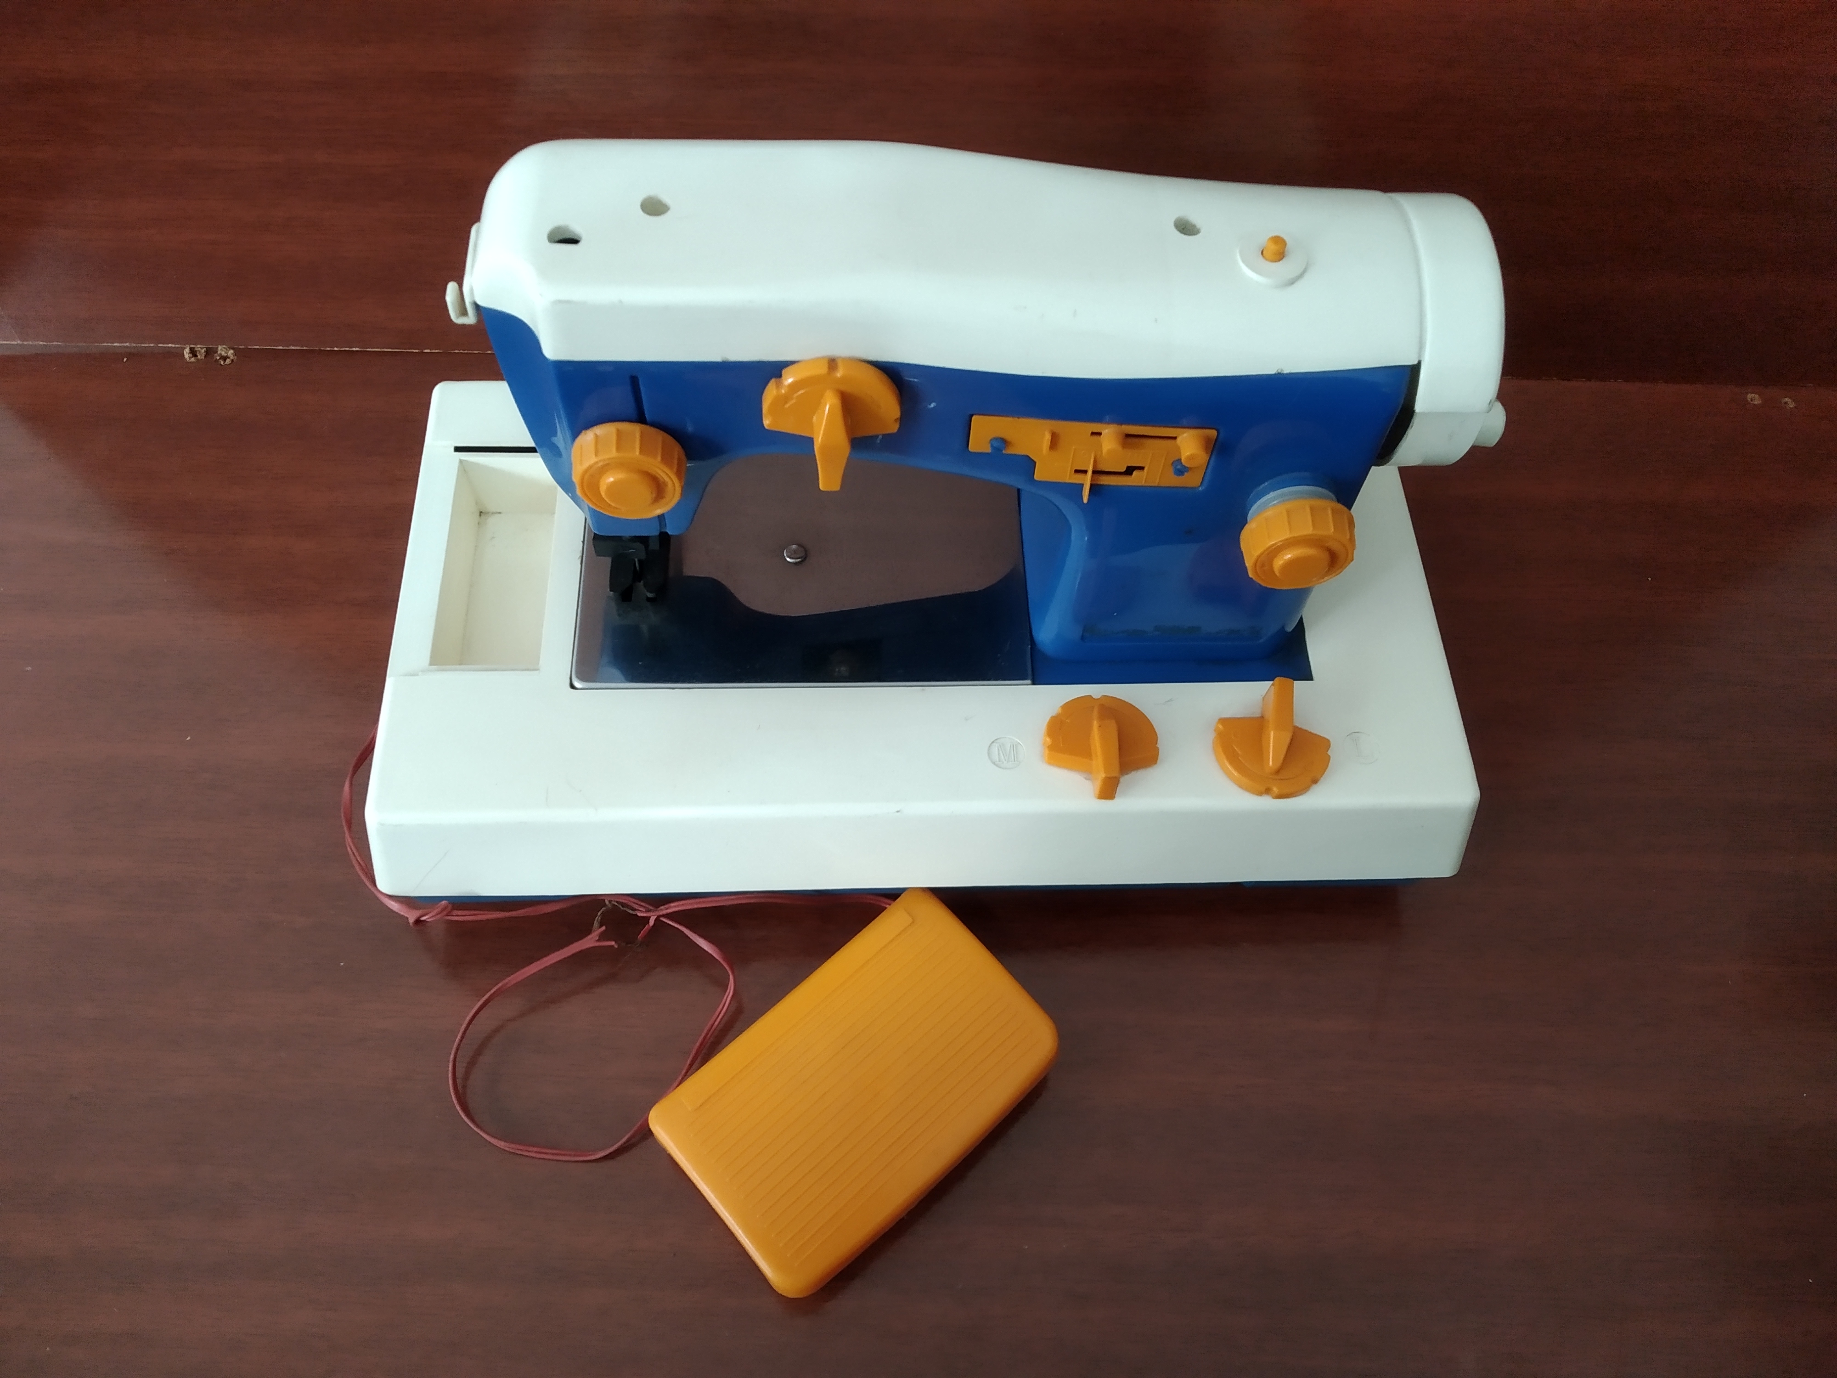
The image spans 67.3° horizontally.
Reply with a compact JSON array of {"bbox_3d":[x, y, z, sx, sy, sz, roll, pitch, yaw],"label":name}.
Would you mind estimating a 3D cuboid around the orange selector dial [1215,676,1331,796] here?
[{"bbox_3d":[0.093,0.013,0.359,0.031,0.012,0.030,9,61,1],"label":"orange selector dial"}]

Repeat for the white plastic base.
[{"bbox_3d":[0.002,-0.021,0.400,0.297,0.039,0.151,0,62,-4],"label":"white plastic base"}]

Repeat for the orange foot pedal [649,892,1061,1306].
[{"bbox_3d":[-0.014,0.103,0.359,0.096,0.021,0.062,-38,70,-21],"label":"orange foot pedal"}]

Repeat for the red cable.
[{"bbox_3d":[-0.083,0.061,0.379,0.160,0.017,0.131,0,62,-4],"label":"red cable"}]

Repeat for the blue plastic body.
[{"bbox_3d":[0.007,-0.062,0.336,0.197,0.114,0.066,0,62,-4],"label":"blue plastic body"}]

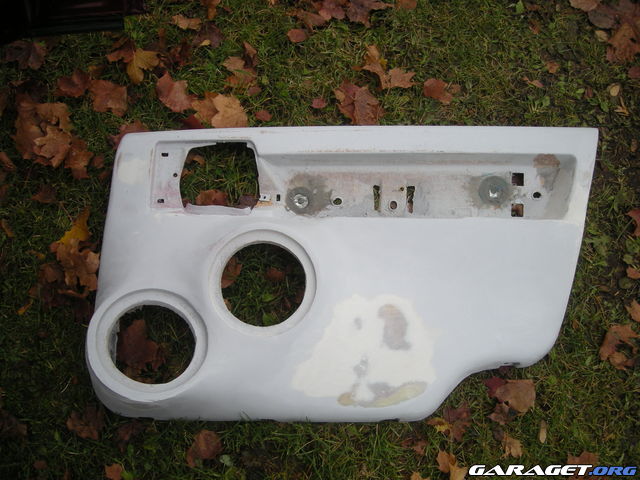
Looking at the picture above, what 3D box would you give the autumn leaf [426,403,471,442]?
[{"bbox_3d":[0.228,0.323,1.146,0.078,0.025,0.069,4,70,1],"label":"autumn leaf"}]

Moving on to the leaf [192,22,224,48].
[{"bbox_3d":[-0.229,-0.422,1.352,0.054,0.018,0.069,25,72,9],"label":"leaf"}]

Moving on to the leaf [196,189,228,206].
[{"bbox_3d":[-0.215,-0.081,1.294,0.066,0.025,0.057,-3,70,-1],"label":"leaf"}]

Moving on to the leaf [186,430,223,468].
[{"bbox_3d":[-0.205,0.367,1.132,0.051,0.022,0.071,34,74,12],"label":"leaf"}]

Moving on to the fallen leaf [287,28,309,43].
[{"bbox_3d":[-0.050,-0.454,1.437,0.044,0.010,0.039,6,70,2],"label":"fallen leaf"}]

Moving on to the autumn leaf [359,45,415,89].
[{"bbox_3d":[0.132,-0.346,1.321,0.135,0.025,0.073,40,75,13],"label":"autumn leaf"}]

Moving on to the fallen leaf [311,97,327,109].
[{"bbox_3d":[-0.001,-0.277,1.303,0.028,0.010,0.026,22,72,8],"label":"fallen leaf"}]

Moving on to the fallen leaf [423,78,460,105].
[{"bbox_3d":[0.259,-0.320,1.384,0.066,0.018,0.054,26,72,9],"label":"fallen leaf"}]

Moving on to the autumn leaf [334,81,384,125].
[{"bbox_3d":[0.078,-0.288,1.368,0.091,0.025,0.124,-24,72,-9],"label":"autumn leaf"}]

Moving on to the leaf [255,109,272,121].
[{"bbox_3d":[-0.119,-0.264,1.360,0.036,0.012,0.026,6,70,2],"label":"leaf"}]

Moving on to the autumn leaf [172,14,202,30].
[{"bbox_3d":[-0.295,-0.484,1.440,0.069,0.018,0.037,14,71,5],"label":"autumn leaf"}]

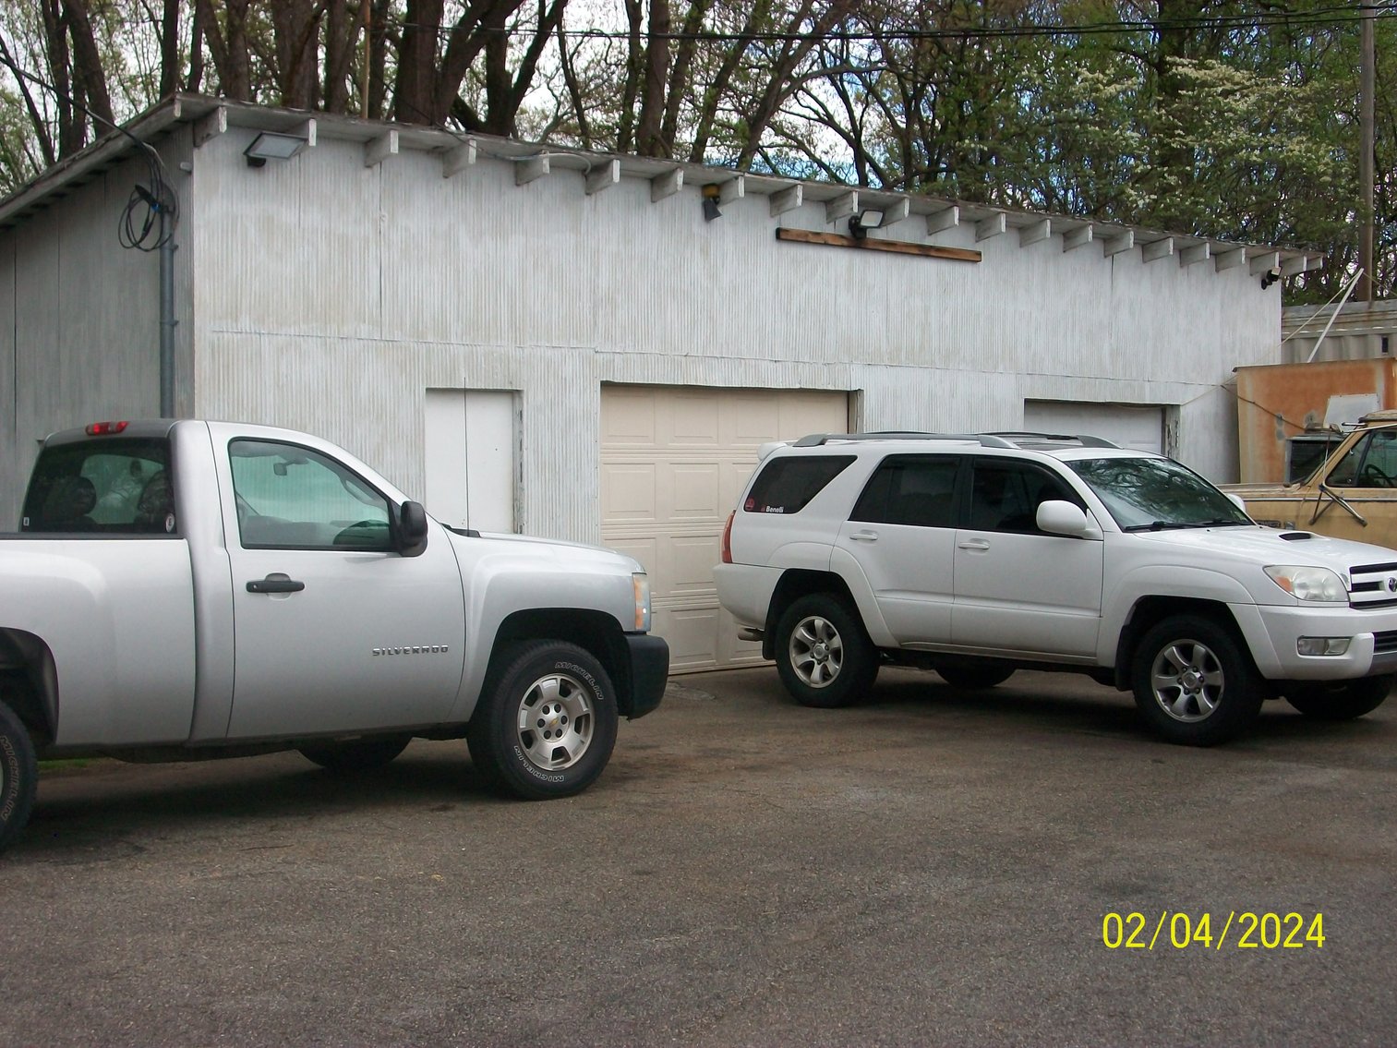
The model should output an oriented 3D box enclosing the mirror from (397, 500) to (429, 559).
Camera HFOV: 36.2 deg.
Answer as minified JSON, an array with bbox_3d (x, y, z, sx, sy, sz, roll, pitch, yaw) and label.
[{"bbox_3d":[-1.298,0.022,9.640,0.130,0.255,0.210,-1,2,-29],"label":"mirror"}]

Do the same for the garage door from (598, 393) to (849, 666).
[{"bbox_3d":[0.234,0.038,15.957,2.698,2.110,0.060,-1,2,-44],"label":"garage door"}]

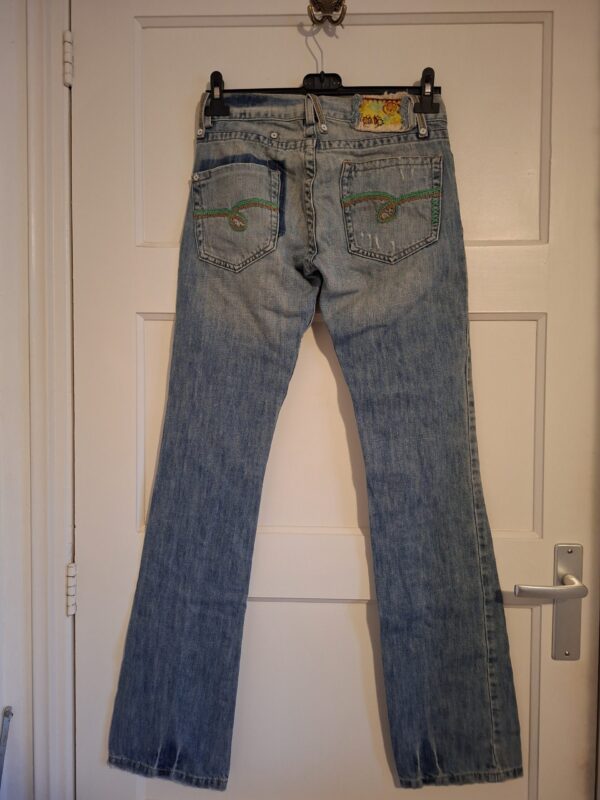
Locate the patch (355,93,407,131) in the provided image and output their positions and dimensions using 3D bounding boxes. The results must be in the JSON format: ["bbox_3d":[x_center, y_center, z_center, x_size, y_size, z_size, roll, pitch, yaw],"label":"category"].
[{"bbox_3d":[0.117,-0.418,0.770,0.075,0.053,0.009,0,2,2],"label":"patch"}]

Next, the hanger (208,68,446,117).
[{"bbox_3d":[0.033,-0.449,0.775,0.342,0.074,0.034,0,2,2],"label":"hanger"}]

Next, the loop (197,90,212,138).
[{"bbox_3d":[-0.140,-0.420,0.781,0.021,0.068,0.016,1,2,14],"label":"loop"}]

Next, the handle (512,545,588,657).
[{"bbox_3d":[0.377,0.314,0.799,0.123,0.181,0.062,0,2,2],"label":"handle"}]

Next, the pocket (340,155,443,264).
[{"bbox_3d":[0.133,-0.276,0.769,0.148,0.159,0.015,0,2,-2],"label":"pocket"}]

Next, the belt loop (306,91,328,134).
[{"bbox_3d":[0.025,-0.417,0.770,0.030,0.056,0.013,0,2,2],"label":"belt loop"}]

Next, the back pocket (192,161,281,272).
[{"bbox_3d":[-0.093,-0.270,0.781,0.127,0.165,0.024,1,2,14],"label":"back pocket"}]

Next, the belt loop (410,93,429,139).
[{"bbox_3d":[0.173,-0.412,0.770,0.024,0.065,0.014,0,2,-3],"label":"belt loop"}]

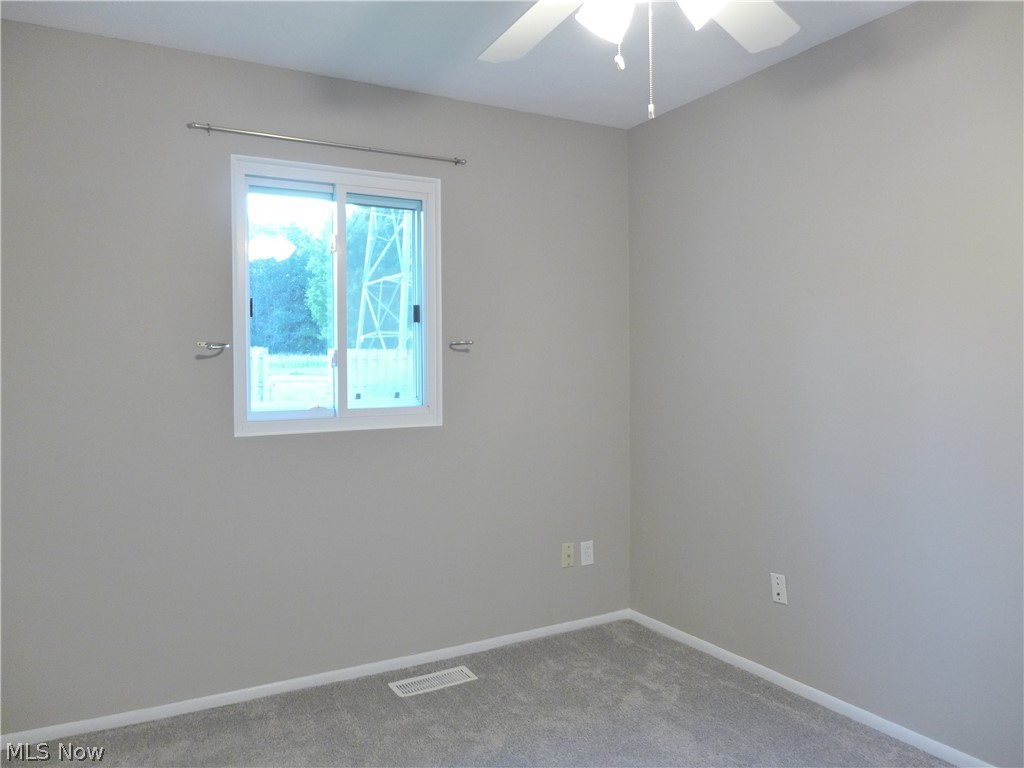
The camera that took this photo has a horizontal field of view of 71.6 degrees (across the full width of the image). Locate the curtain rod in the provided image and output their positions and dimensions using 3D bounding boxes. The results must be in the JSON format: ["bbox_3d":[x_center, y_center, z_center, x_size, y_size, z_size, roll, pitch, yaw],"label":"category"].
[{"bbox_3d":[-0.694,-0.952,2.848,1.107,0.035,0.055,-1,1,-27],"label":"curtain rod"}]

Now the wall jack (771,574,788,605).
[{"bbox_3d":[1.058,0.815,2.821,0.012,0.115,0.071,-1,1,-31],"label":"wall jack"}]

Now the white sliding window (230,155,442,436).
[{"bbox_3d":[-0.692,-0.343,2.916,0.851,1.069,0.070,-1,1,-27],"label":"white sliding window"}]

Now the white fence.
[{"bbox_3d":[-3.665,-0.123,15.044,3.548,1.278,0.120,-1,1,-27],"label":"white fence"}]

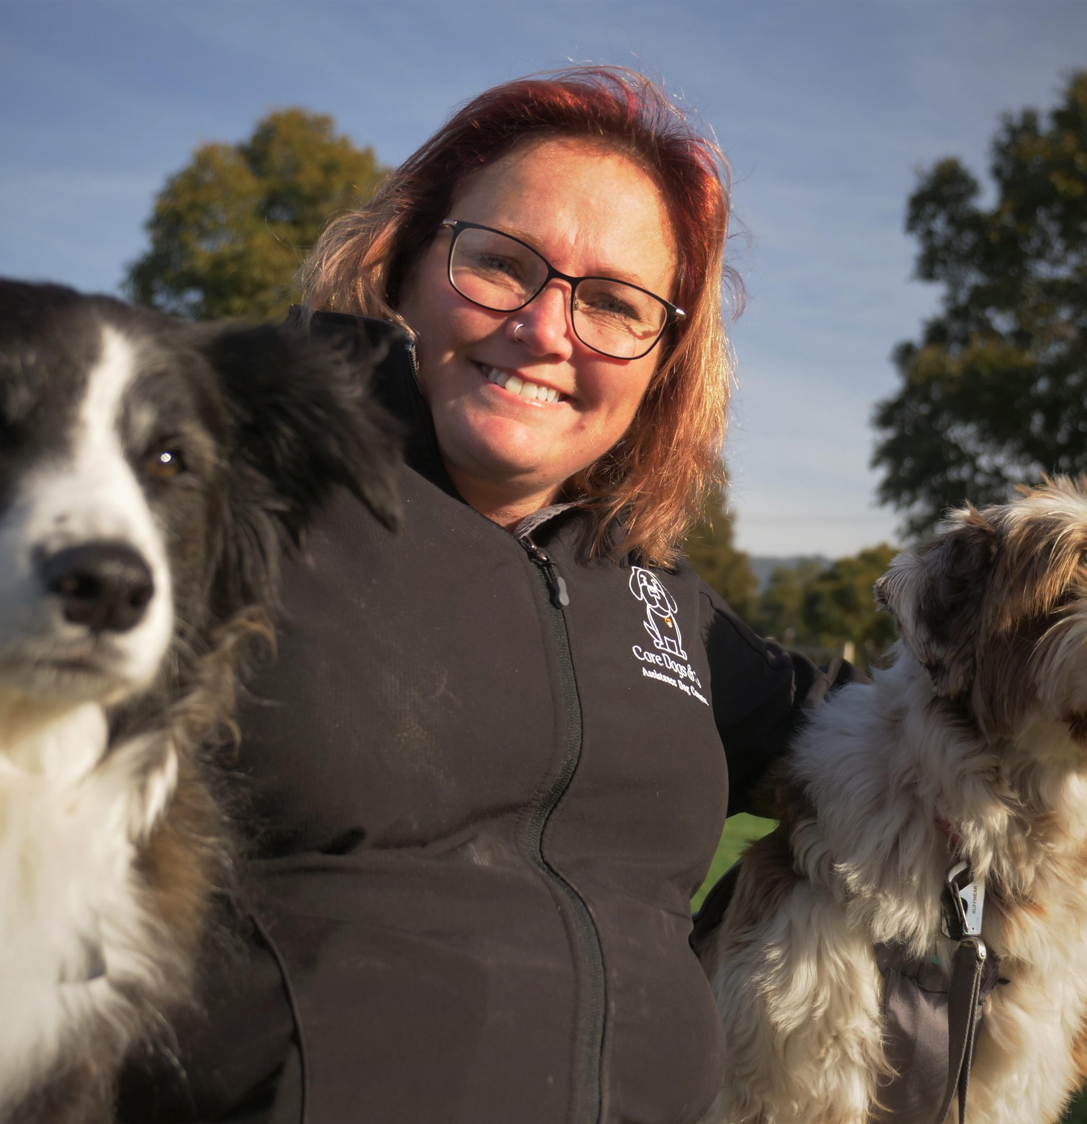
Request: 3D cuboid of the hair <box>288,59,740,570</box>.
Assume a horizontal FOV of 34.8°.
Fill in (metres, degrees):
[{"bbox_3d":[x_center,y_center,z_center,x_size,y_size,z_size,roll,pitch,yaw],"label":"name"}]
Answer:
[{"bbox_3d":[-0.004,-0.147,0.970,0.250,0.260,0.220,18,5,-12],"label":"hair"}]

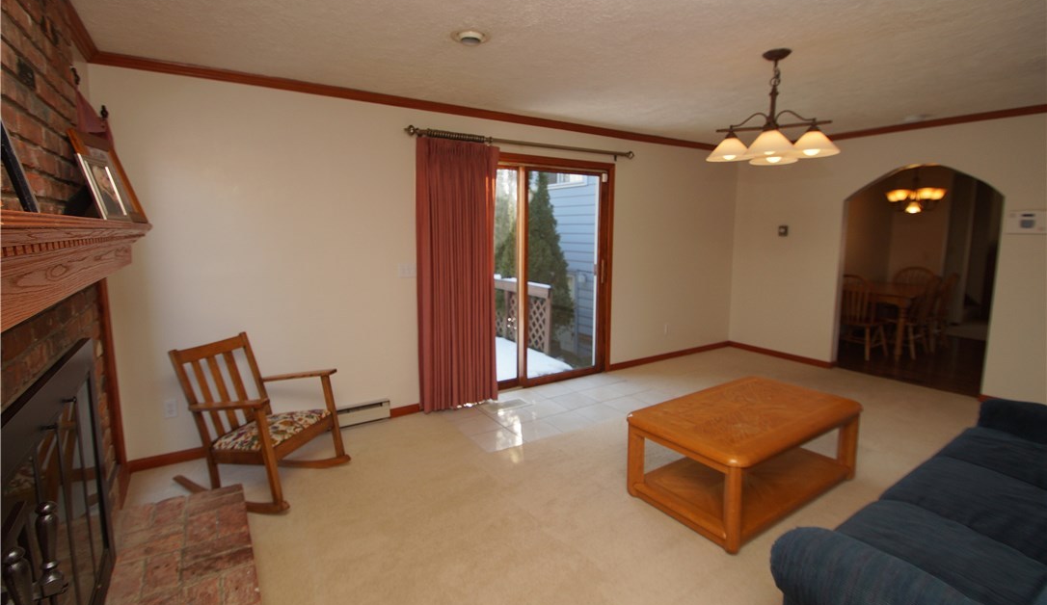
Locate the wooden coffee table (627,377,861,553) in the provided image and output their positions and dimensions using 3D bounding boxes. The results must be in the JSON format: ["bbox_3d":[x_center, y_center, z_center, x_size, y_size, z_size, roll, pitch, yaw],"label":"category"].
[{"bbox_3d":[1.232,0.812,2.433,1.170,0.435,0.655,-6,10,-31],"label":"wooden coffee table"}]

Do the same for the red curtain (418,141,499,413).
[{"bbox_3d":[-0.504,-0.208,3.553,0.703,2.145,0.120,-6,10,-31],"label":"red curtain"}]

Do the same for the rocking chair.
[{"bbox_3d":[-1.488,0.634,2.522,0.790,0.840,0.540,1,8,14],"label":"rocking chair"}]

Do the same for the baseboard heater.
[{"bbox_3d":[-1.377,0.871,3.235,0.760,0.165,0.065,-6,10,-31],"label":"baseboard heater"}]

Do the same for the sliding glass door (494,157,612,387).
[{"bbox_3d":[0.080,-0.249,4.045,1.920,2.110,0.120,-6,10,-31],"label":"sliding glass door"}]

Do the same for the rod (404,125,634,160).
[{"bbox_3d":[0.110,-1.373,3.784,2.309,0.085,0.115,-6,10,-31],"label":"rod"}]

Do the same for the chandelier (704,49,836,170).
[{"bbox_3d":[1.430,-1.135,2.509,0.660,0.620,0.660,1,8,14],"label":"chandelier"}]

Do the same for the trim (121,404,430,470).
[{"bbox_3d":[-1.627,0.938,3.121,1.788,0.072,0.020,-6,10,-31],"label":"trim"}]

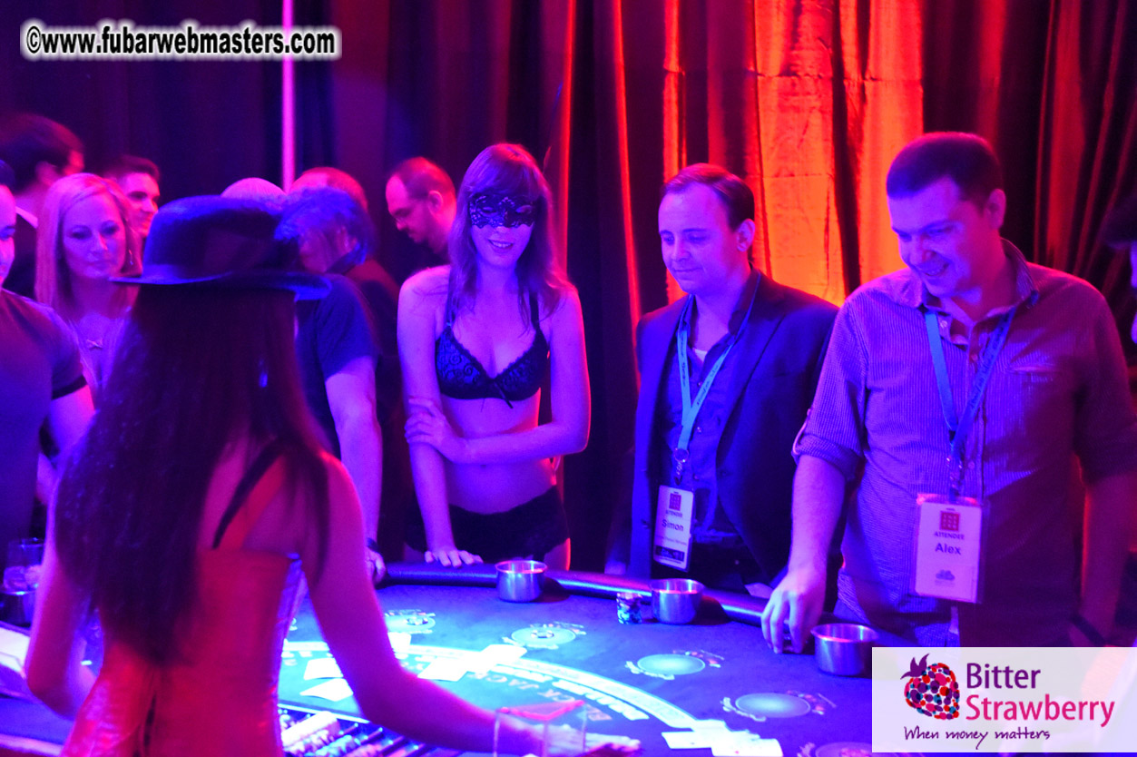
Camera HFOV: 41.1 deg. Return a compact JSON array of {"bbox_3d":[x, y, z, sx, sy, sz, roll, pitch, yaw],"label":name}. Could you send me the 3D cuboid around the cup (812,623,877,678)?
[{"bbox_3d":[0.430,0.422,2.365,0.103,0.058,0.103,1,7,0],"label":"cup"}]

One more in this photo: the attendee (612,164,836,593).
[{"bbox_3d":[0.313,0.459,2.978,0.520,1.740,0.340,5,8,36],"label":"attendee"}]

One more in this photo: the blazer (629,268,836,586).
[{"bbox_3d":[0.320,0.150,2.947,0.490,0.700,0.290,5,8,36],"label":"blazer"}]

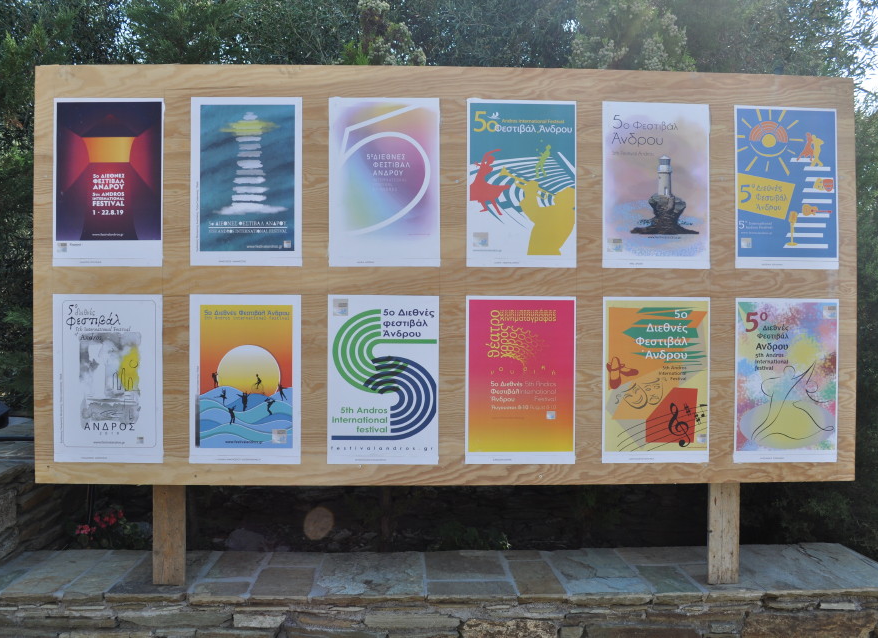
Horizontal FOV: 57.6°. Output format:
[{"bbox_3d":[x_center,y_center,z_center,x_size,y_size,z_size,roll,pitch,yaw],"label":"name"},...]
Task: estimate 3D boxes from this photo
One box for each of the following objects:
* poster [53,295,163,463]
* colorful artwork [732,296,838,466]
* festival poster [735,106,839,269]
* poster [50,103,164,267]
[{"bbox_3d":[-0.974,0.175,2.349,0.327,0.500,0.008,0,0,-2],"label":"poster"},{"bbox_3d":[1.056,0.186,2.426,0.327,0.500,0.008,1,0,-2],"label":"colorful artwork"},{"bbox_3d":[1.059,-0.401,2.430,0.327,0.500,0.008,0,0,-2],"label":"festival poster"},{"bbox_3d":[-0.975,-0.404,2.354,0.327,0.500,0.008,0,0,-2],"label":"poster"}]

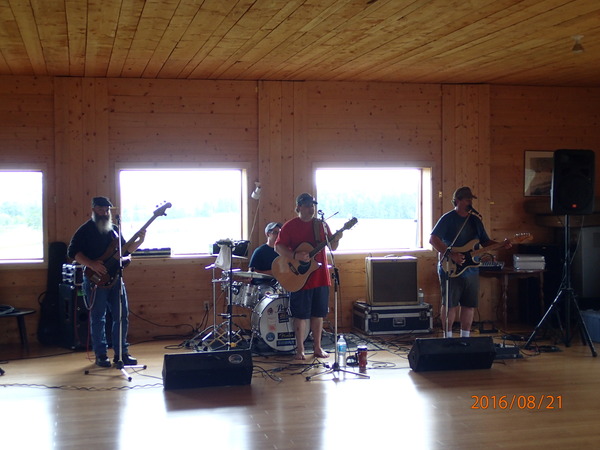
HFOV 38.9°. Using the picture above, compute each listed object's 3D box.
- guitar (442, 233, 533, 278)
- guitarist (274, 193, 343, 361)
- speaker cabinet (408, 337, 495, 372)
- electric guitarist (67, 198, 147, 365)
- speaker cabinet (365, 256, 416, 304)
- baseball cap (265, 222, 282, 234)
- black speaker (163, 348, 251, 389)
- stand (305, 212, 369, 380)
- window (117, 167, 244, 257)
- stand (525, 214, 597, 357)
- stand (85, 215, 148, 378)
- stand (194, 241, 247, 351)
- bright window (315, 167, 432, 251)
[{"bbox_3d":[2.008,0.313,9.000,1.000,0.330,0.080,-21,-1,-2],"label":"guitar"},{"bbox_3d":[0.077,0.508,8.779,0.600,1.710,0.500,-2,2,-20],"label":"guitarist"},{"bbox_3d":[1.429,1.219,8.234,0.750,0.310,0.400,-1,2,-9],"label":"speaker cabinet"},{"bbox_3d":[-1.989,0.547,8.624,0.660,1.700,0.520,-2,3,-28],"label":"electric guitarist"},{"bbox_3d":[1.108,0.671,10.376,0.590,0.580,0.270,-1,2,-14],"label":"speaker cabinet"},{"bbox_3d":[-0.281,0.040,9.750,0.270,0.140,0.180,1,3,40],"label":"baseball cap"},{"bbox_3d":[-0.844,1.273,7.636,0.770,0.300,0.400,-1,2,-13],"label":"black speaker"},{"bbox_3d":[0.340,0.630,8.034,0.580,1.520,0.600,-1,2,0],"label":"stand"},{"bbox_3d":[-1.400,-0.143,10.120,1.500,1.060,0.130,-1,2,-14],"label":"window"},{"bbox_3d":[2.804,0.602,9.032,0.740,1.460,0.680,0,2,0],"label":"stand"},{"bbox_3d":[-1.756,0.658,8.011,0.560,1.500,0.600,0,2,0],"label":"stand"},{"bbox_3d":[-0.825,0.763,8.977,0.520,1.200,0.480,0,2,0],"label":"stand"},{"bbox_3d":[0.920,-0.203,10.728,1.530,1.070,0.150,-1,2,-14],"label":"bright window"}]

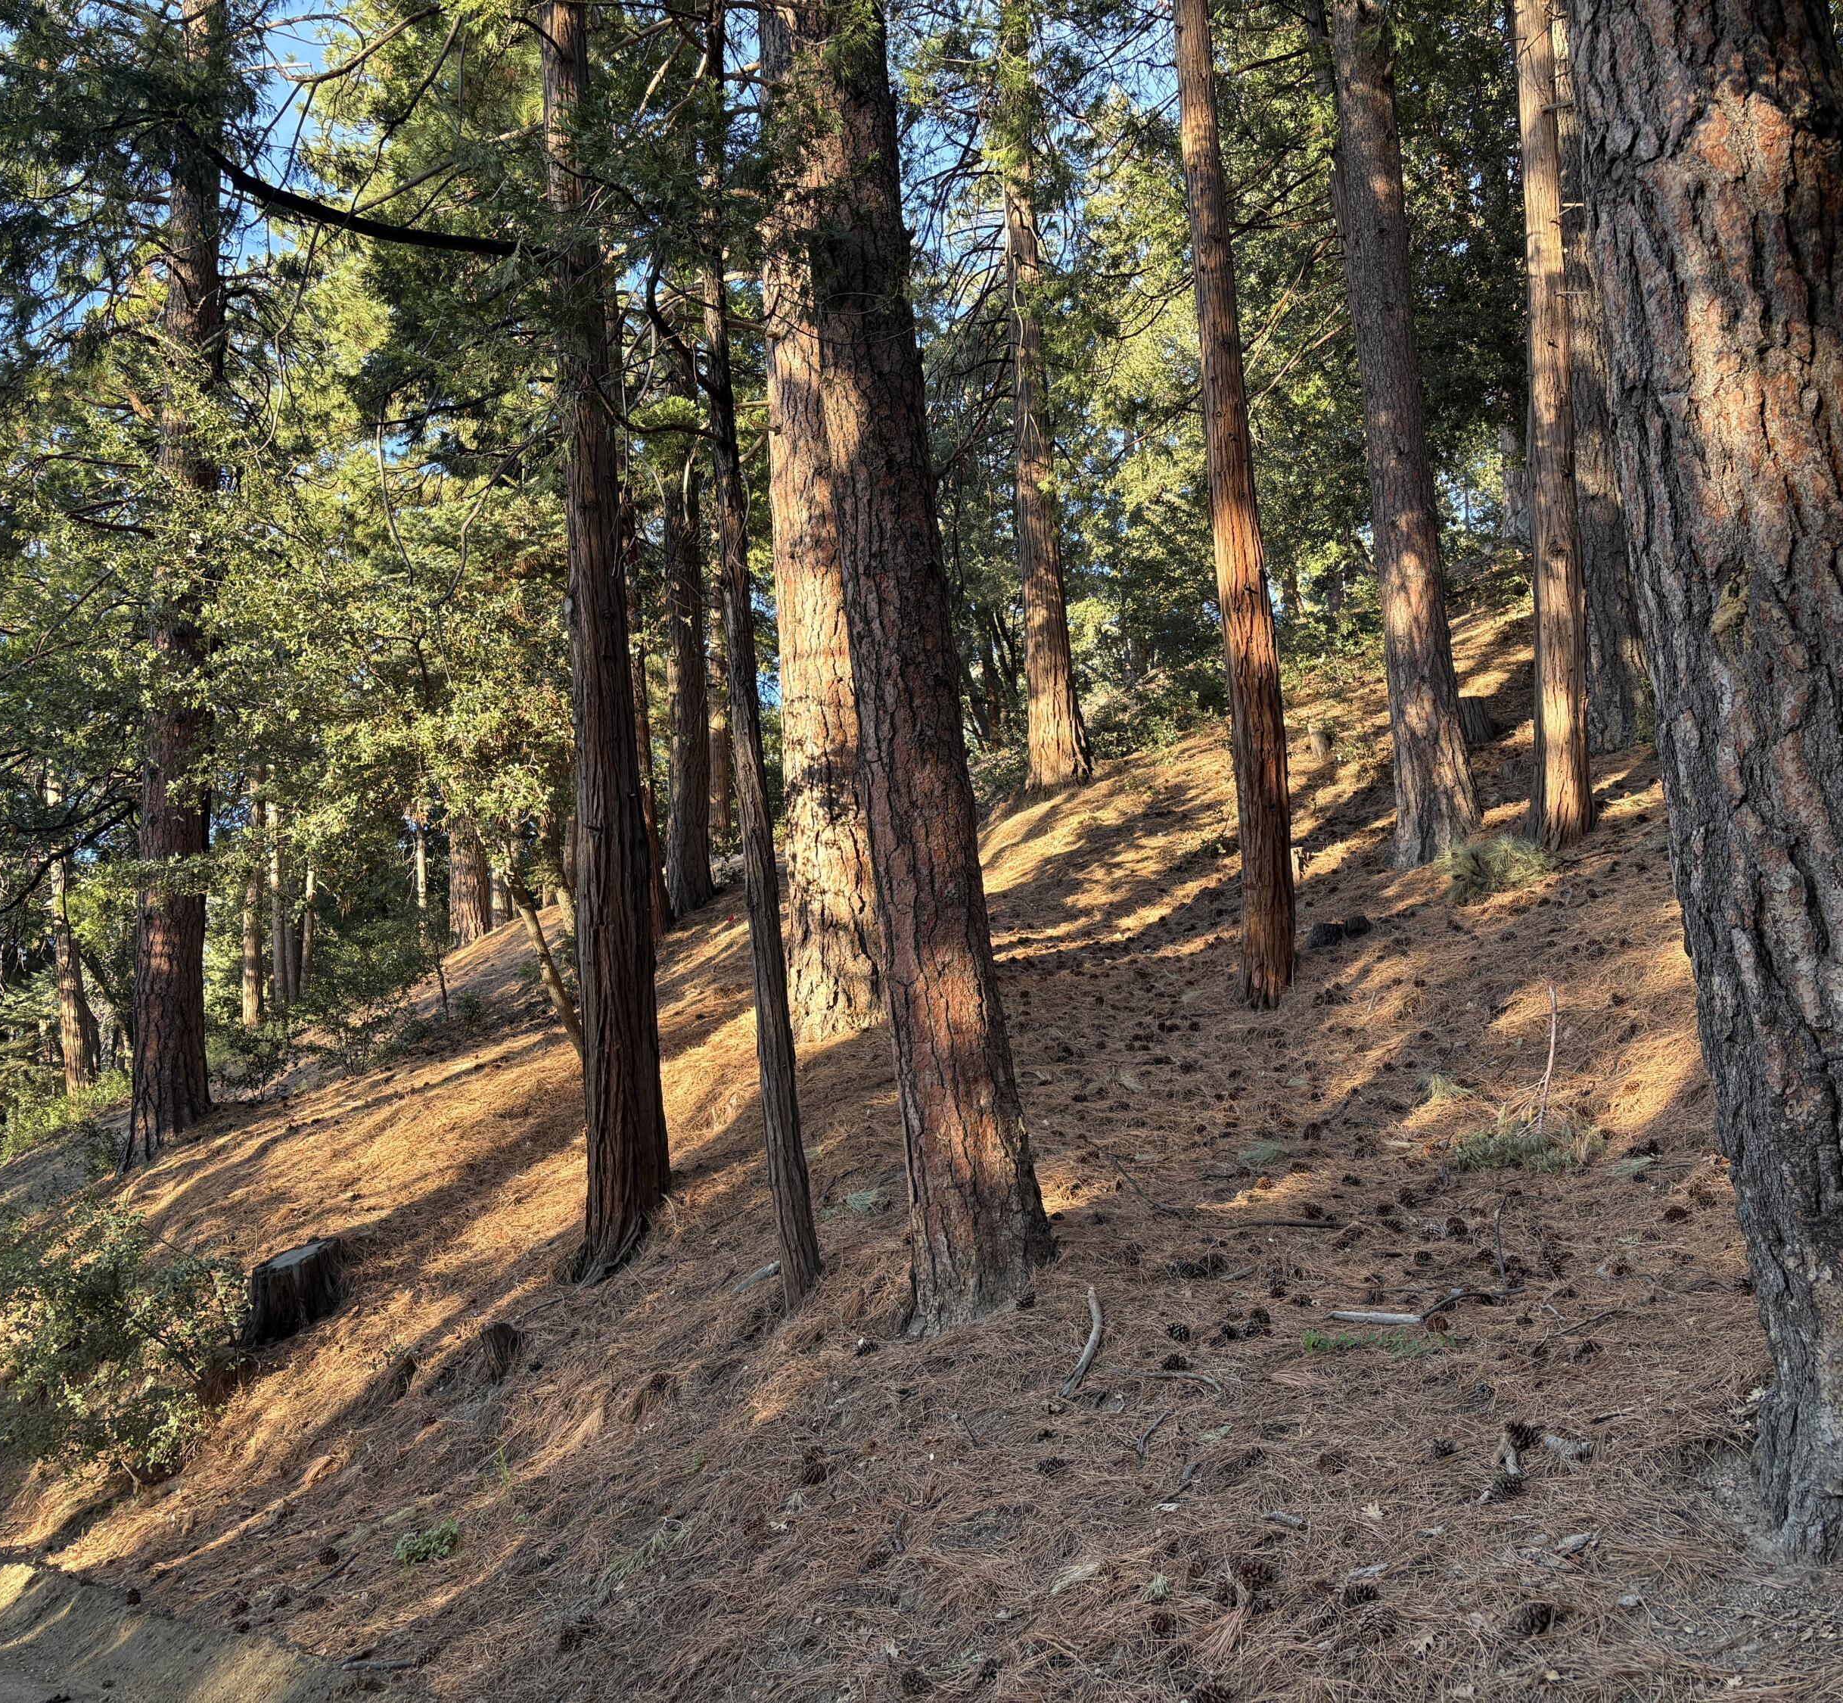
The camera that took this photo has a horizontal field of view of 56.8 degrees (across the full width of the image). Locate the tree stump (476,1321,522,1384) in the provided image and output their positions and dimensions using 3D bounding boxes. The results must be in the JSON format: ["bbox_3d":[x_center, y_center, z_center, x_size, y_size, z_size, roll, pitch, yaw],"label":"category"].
[{"bbox_3d":[-1.836,2.174,7.400,0.180,0.250,0.170,-3,-7,0],"label":"tree stump"}]

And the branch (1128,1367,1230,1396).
[{"bbox_3d":[0.831,1.673,5.448,0.080,0.045,0.360,-28,15,-40],"label":"branch"}]

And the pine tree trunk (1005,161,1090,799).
[{"bbox_3d":[1.404,-4.337,20.000,0.720,7.300,0.720,-3,-5,0],"label":"pine tree trunk"}]

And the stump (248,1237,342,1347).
[{"bbox_3d":[-3.268,2.310,8.900,0.490,0.500,0.470,-3,-7,0],"label":"stump"}]

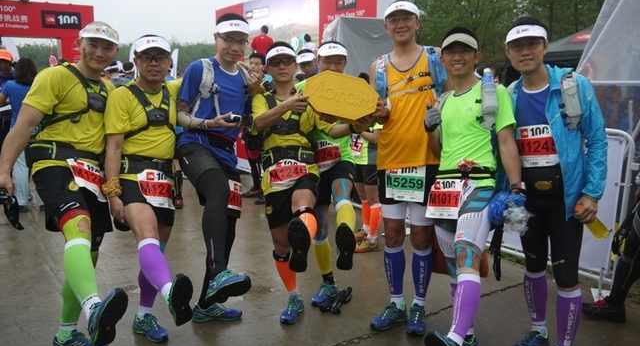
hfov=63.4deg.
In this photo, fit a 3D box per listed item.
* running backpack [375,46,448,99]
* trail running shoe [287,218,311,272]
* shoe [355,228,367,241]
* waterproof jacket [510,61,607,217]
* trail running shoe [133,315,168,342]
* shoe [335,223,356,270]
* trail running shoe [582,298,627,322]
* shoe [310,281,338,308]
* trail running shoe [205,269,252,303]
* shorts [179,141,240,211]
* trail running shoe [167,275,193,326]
[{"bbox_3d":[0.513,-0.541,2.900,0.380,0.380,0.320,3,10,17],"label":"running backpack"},{"bbox_3d":[-0.099,0.322,2.440,0.106,0.287,0.110,1,24,-1],"label":"trail running shoe"},{"bbox_3d":[0.380,0.560,4.709,0.287,0.110,0.106,-4,9,-28],"label":"shoe"},{"bbox_3d":[1.159,-0.157,2.580,0.520,0.740,0.320,6,12,31],"label":"waterproof jacket"},{"bbox_3d":[-0.923,0.833,2.813,0.287,0.110,0.106,6,10,38],"label":"trail running shoe"},{"bbox_3d":[0.131,0.352,2.630,0.106,0.287,0.110,1,30,5],"label":"shoe"},{"bbox_3d":[1.762,0.845,3.230,0.285,0.115,0.105,1,10,7],"label":"trail running shoe"},{"bbox_3d":[0.036,0.763,3.298,0.106,0.110,0.287,5,9,30],"label":"shoe"},{"bbox_3d":[-0.527,0.653,2.980,0.290,0.110,0.105,-18,-40,22],"label":"trail running shoe"},{"bbox_3d":[-0.668,0.009,3.100,0.330,0.410,0.340,10,14,44],"label":"shorts"},{"bbox_3d":[-0.642,0.551,2.360,0.106,0.287,0.110,-13,34,-32],"label":"trail running shoe"}]

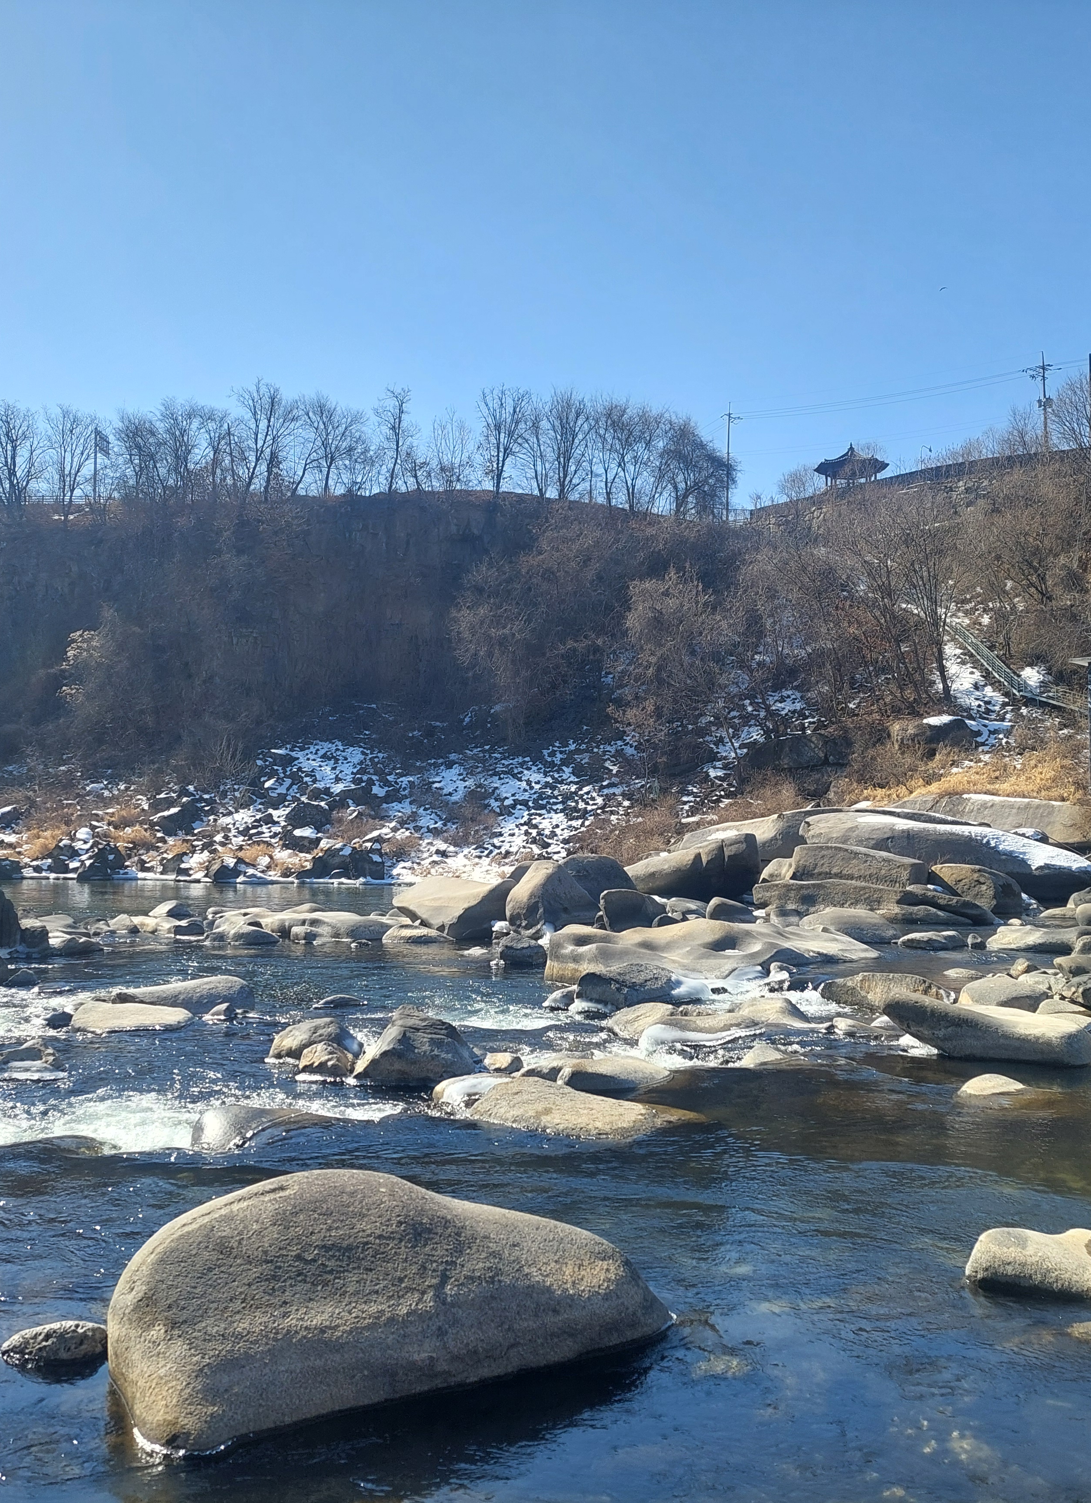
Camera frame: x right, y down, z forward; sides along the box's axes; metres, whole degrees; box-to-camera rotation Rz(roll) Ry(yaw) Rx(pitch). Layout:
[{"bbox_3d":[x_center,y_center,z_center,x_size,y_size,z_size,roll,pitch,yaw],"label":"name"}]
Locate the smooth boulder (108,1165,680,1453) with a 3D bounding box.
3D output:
[{"bbox_3d":[-0.710,2.309,6.400,2.350,1.000,1.300,3,-4,-36],"label":"smooth boulder"}]

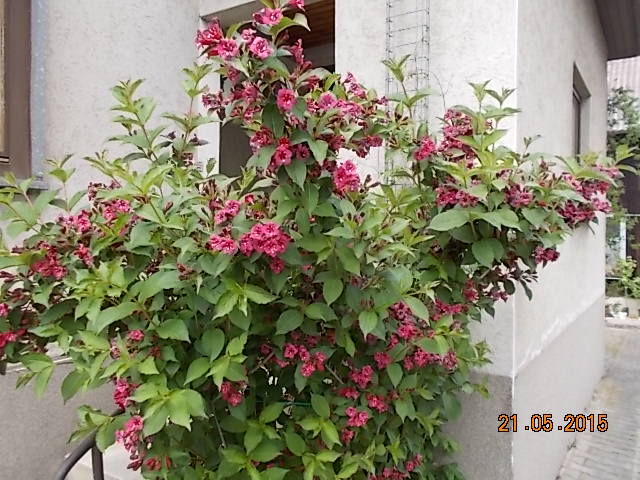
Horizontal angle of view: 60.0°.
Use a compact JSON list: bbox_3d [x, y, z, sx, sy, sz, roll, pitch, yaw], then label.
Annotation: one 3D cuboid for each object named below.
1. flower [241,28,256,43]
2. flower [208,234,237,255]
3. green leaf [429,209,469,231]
[{"bbox_3d":[-0.173,-0.494,1.340,0.039,0.034,0.034,0,1,-7],"label":"flower"},{"bbox_3d":[-0.269,0.013,1.540,0.077,0.054,0.050,0,0,-10],"label":"flower"},{"bbox_3d":[0.342,-0.053,1.480,0.118,0.058,0.018,-23,-41,-7],"label":"green leaf"}]

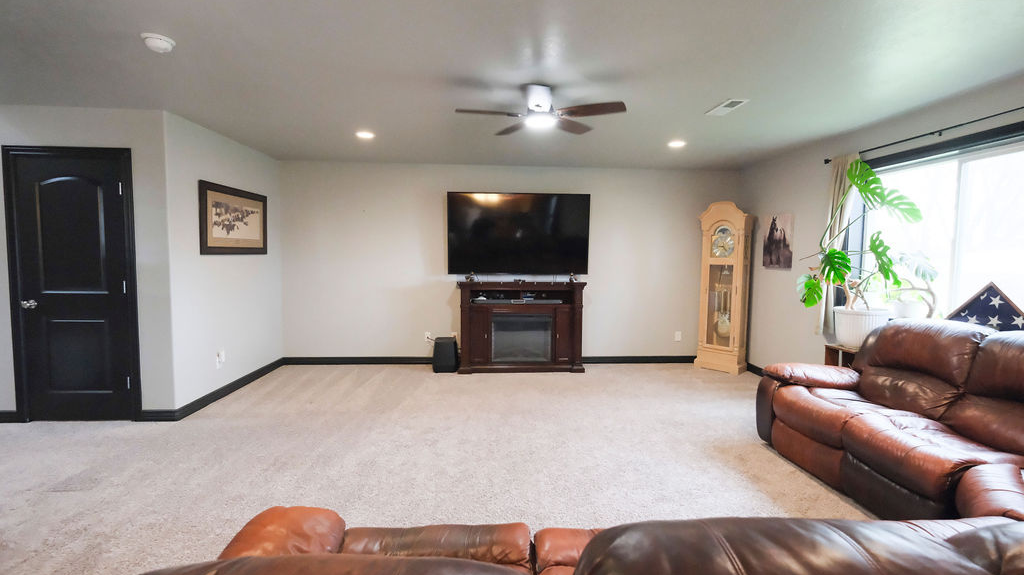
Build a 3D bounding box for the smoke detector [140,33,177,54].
[{"bbox_3d":[-1.817,-1.253,2.196,0.138,0.048,0.138,0,4,-3],"label":"smoke detector"}]

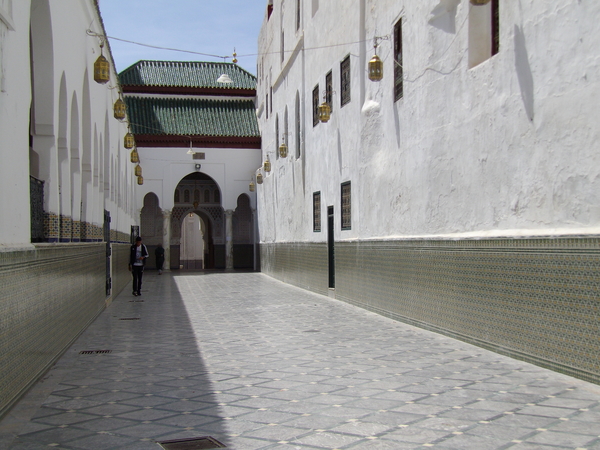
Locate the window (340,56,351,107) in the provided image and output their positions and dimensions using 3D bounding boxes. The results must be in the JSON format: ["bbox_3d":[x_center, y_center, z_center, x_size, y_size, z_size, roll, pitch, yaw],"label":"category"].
[{"bbox_3d":[1.142,-3.519,20.420,0.130,1.149,1.130,-1,-1,-9],"label":"window"}]

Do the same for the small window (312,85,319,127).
[{"bbox_3d":[0.494,-3.478,24.482,0.130,1.121,1.030,-1,-1,-9],"label":"small window"}]

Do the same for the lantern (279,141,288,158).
[{"bbox_3d":[-0.578,-2.666,29.850,0.310,0.560,0.310,-1,-1,-9],"label":"lantern"}]

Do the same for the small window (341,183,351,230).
[{"bbox_3d":[1.158,-0.450,20.507,0.130,1.176,1.180,-1,-1,-9],"label":"small window"}]

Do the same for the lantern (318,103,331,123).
[{"bbox_3d":[0.650,-2.967,21.900,0.310,0.550,0.310,-1,-1,-9],"label":"lantern"}]

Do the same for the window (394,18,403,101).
[{"bbox_3d":[1.889,-3.103,15.761,0.130,1.492,0.600,-1,-1,-9],"label":"window"}]

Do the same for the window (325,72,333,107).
[{"bbox_3d":[0.809,-3.548,22.505,0.130,1.157,0.980,-1,-1,-9],"label":"window"}]

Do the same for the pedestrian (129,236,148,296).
[{"bbox_3d":[-4.835,1.234,24.985,0.560,1.740,0.380,-1,-1,-9],"label":"pedestrian"}]

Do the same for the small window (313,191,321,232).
[{"bbox_3d":[0.525,-0.371,24.485,0.130,1.181,1.200,-1,-1,-9],"label":"small window"}]

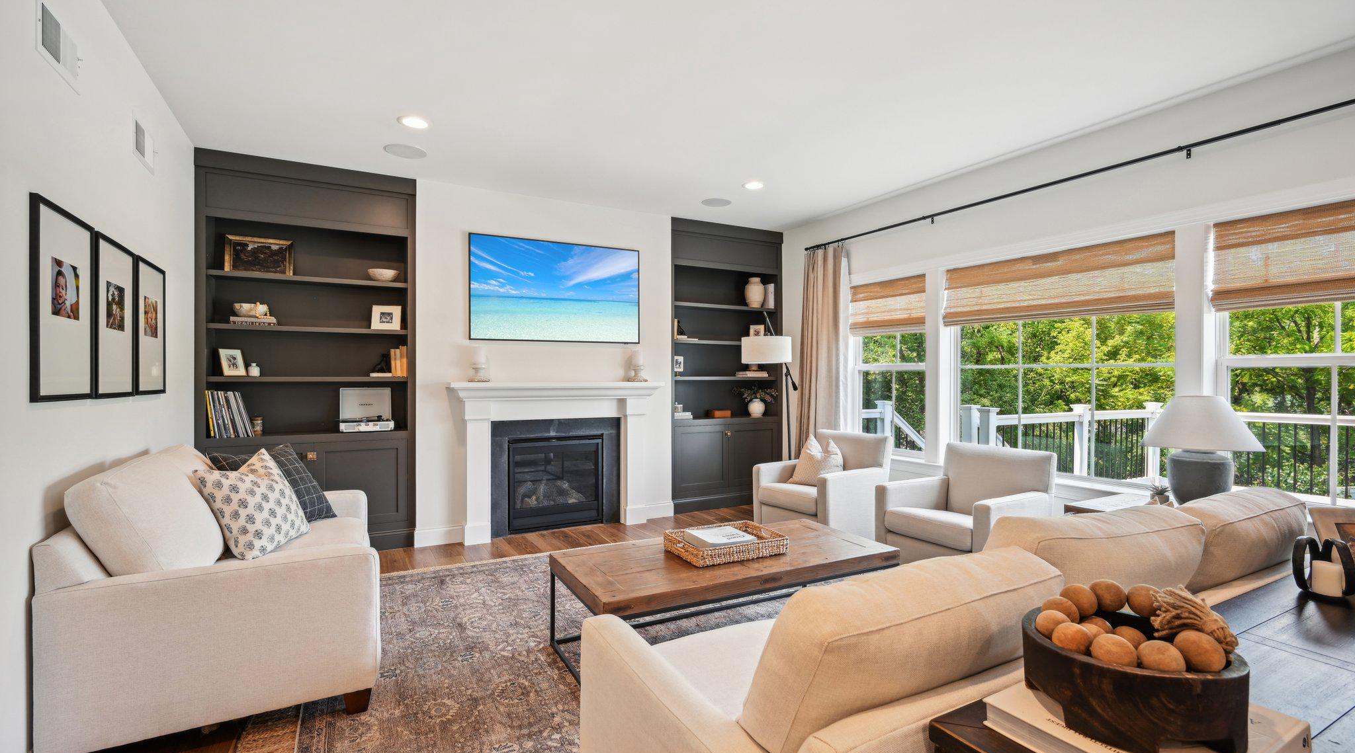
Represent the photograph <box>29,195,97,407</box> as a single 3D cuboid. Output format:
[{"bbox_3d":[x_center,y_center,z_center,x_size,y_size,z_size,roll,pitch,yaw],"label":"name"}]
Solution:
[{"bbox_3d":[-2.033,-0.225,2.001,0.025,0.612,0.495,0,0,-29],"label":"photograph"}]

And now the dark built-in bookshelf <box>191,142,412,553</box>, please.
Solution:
[{"bbox_3d":[-2.596,-0.092,4.305,1.300,2.735,0.340,0,0,-29],"label":"dark built-in bookshelf"}]

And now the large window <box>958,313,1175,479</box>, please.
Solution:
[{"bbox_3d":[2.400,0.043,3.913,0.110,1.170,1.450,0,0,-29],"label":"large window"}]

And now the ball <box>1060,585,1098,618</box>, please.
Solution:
[{"bbox_3d":[0.626,0.350,0.939,0.048,0.048,0.048,0,0,0],"label":"ball"}]

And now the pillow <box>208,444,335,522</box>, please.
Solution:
[{"bbox_3d":[-2.070,0.572,3.105,0.150,0.470,0.480,-29,-9,14],"label":"pillow"}]

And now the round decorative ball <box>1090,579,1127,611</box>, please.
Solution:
[{"bbox_3d":[0.680,0.346,0.950,0.048,0.048,0.048,0,0,0],"label":"round decorative ball"}]

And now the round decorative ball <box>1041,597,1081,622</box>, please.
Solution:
[{"bbox_3d":[0.576,0.358,0.906,0.048,0.048,0.048,0,0,0],"label":"round decorative ball"}]

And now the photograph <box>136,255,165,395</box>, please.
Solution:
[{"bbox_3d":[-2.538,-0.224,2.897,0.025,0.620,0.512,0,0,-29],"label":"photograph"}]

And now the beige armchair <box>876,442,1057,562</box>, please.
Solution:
[{"bbox_3d":[1.831,0.885,3.807,0.830,0.810,0.720,0,0,-35],"label":"beige armchair"}]

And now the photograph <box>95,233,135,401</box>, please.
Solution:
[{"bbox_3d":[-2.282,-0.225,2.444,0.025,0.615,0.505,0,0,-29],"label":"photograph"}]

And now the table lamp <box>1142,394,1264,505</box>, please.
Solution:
[{"bbox_3d":[2.569,0.379,2.951,0.445,0.590,0.445,0,0,-29],"label":"table lamp"}]

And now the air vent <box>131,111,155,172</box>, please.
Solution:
[{"bbox_3d":[-2.538,-1.105,2.880,0.020,0.190,0.360,0,0,-29],"label":"air vent"}]

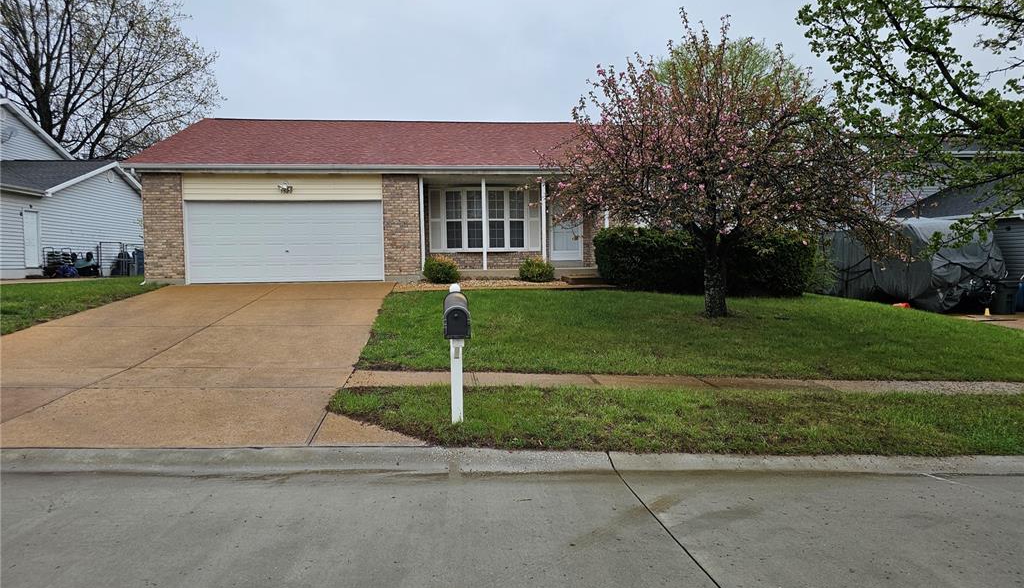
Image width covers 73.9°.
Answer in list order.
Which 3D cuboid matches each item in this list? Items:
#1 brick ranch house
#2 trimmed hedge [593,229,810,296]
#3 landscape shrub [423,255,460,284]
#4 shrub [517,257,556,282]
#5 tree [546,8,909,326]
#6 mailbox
[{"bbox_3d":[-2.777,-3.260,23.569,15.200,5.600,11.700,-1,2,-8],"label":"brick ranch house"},{"bbox_3d":[5.069,-0.805,18.070,5.600,1.720,1.500,-1,2,-8],"label":"trimmed hedge"},{"bbox_3d":[-1.864,-0.601,17.704,0.970,0.800,0.920,-1,2,-8],"label":"landscape shrub"},{"bbox_3d":[0.667,-0.645,18.009,0.980,0.720,0.900,-1,2,-8],"label":"shrub"},{"bbox_3d":[4.264,-2.623,14.173,7.200,6.300,6.500,-1,2,-8],"label":"tree"},{"bbox_3d":[-0.510,0.213,6.253,0.235,0.285,0.530,-1,11,-8],"label":"mailbox"}]

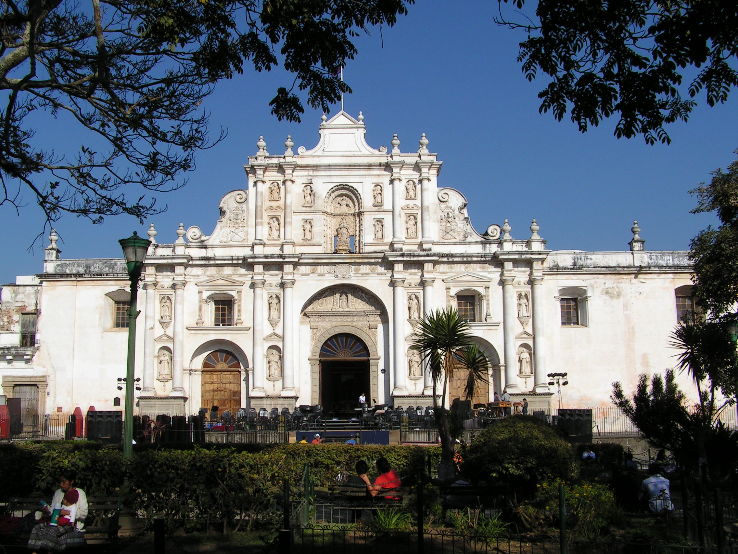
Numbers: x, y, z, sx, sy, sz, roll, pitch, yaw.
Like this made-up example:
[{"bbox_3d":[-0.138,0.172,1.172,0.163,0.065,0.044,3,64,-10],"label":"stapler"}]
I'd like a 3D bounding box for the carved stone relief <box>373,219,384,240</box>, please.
[{"bbox_3d":[0.717,-3.587,61.206,0.906,1.693,0.500,-1,-8,1],"label":"carved stone relief"}]

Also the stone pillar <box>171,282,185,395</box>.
[{"bbox_3d":[-13.140,4.303,56.292,1.042,7.938,0.950,-1,-10,2],"label":"stone pillar"}]

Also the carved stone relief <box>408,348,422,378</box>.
[{"bbox_3d":[3.388,6.335,59.694,1.104,2.272,0.600,-1,-8,1],"label":"carved stone relief"}]

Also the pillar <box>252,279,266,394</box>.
[{"bbox_3d":[-7.535,4.084,55.852,0.950,7.912,0.920,-1,-10,0],"label":"pillar"}]

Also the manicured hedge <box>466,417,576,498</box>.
[{"bbox_3d":[3.270,3.969,18.181,2.550,1.620,2.300,-1,-10,0],"label":"manicured hedge"}]

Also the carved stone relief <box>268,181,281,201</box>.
[{"bbox_3d":[-6.763,-6.128,58.249,0.863,1.555,0.400,-1,-10,2],"label":"carved stone relief"}]

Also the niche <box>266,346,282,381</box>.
[{"bbox_3d":[-6.990,6.399,59.947,1.187,2.503,0.650,-1,-8,1],"label":"niche"}]

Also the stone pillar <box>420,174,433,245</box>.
[{"bbox_3d":[4.036,-4.720,57.486,0.800,5.050,0.780,-1,-10,0],"label":"stone pillar"}]

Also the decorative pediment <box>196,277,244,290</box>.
[{"bbox_3d":[-11.127,0.412,60.721,3.614,0.908,0.500,-1,-8,1],"label":"decorative pediment"}]

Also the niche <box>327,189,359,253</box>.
[{"bbox_3d":[-1.825,-4.080,58.094,2.382,4.492,1.100,-1,-10,0],"label":"niche"}]

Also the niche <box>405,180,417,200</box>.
[{"bbox_3d":[3.365,-6.931,64.938,0.962,1.642,0.450,0,-8,0],"label":"niche"}]

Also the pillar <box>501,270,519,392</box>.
[{"bbox_3d":[9.677,3.603,55.907,0.980,8.336,0.950,-1,-10,0],"label":"pillar"}]

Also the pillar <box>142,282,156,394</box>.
[{"bbox_3d":[-17.011,4.797,62.950,1.088,8.736,0.980,0,-8,0],"label":"pillar"}]

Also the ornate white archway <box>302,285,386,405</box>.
[{"bbox_3d":[-1.671,4.949,56.774,5.811,8.702,1.600,-1,-10,2],"label":"ornate white archway"}]

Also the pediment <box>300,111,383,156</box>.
[{"bbox_3d":[-1.958,-10.409,59.007,5.976,3.080,0.800,-1,-10,0],"label":"pediment"}]

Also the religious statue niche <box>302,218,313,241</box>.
[{"bbox_3d":[-4.358,-3.339,57.706,0.712,1.601,0.400,-1,-10,2],"label":"religious statue niche"}]

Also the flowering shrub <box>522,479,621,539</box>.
[{"bbox_3d":[3.178,3.641,12.720,1.538,0.900,1.300,0,-8,0],"label":"flowering shrub"}]

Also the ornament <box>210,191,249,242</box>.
[{"bbox_3d":[-10.020,-4.278,58.145,2.874,3.818,0.600,-1,-10,2],"label":"ornament"}]

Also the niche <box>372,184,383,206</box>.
[{"bbox_3d":[0.646,-6.194,61.587,0.760,1.714,0.500,-1,-8,1],"label":"niche"}]

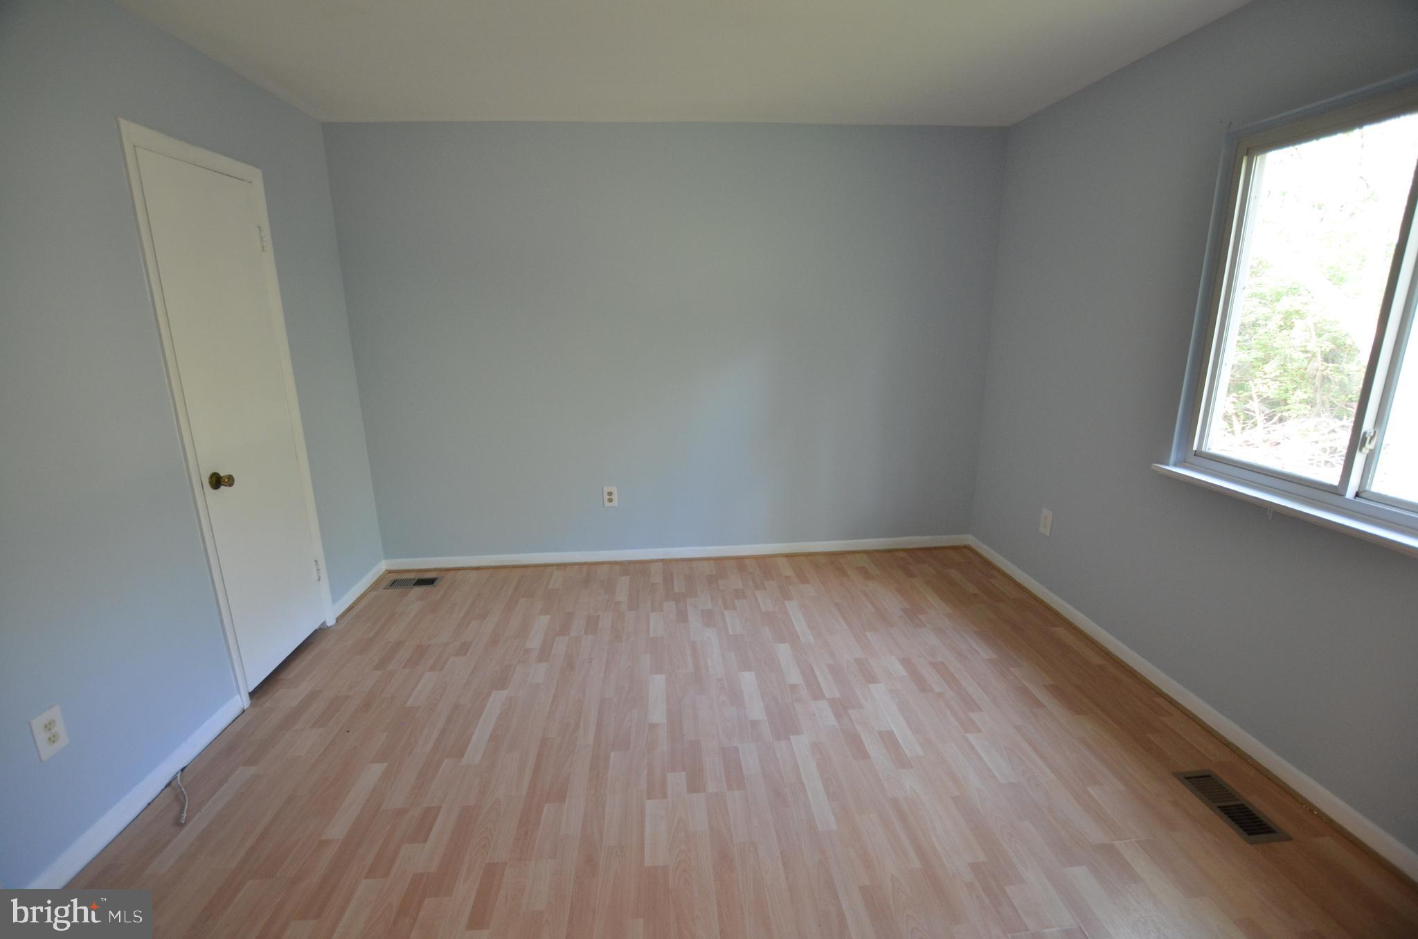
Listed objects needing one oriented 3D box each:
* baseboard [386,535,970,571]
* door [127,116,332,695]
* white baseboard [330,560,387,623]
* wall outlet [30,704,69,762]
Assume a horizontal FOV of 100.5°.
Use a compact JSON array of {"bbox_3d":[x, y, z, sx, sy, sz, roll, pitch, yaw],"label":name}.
[{"bbox_3d":[-0.124,0.529,3.753,3.691,0.075,0.018,-2,15,-4],"label":"baseboard"},{"bbox_3d":[-1.904,-0.170,2.445,0.050,2.061,0.631,-2,15,-4],"label":"door"},{"bbox_3d":[-1.933,0.668,3.318,0.018,0.075,0.621,-2,15,-4],"label":"white baseboard"},{"bbox_3d":[-1.805,0.723,1.617,0.010,0.120,0.077,-2,15,-4],"label":"wall outlet"}]

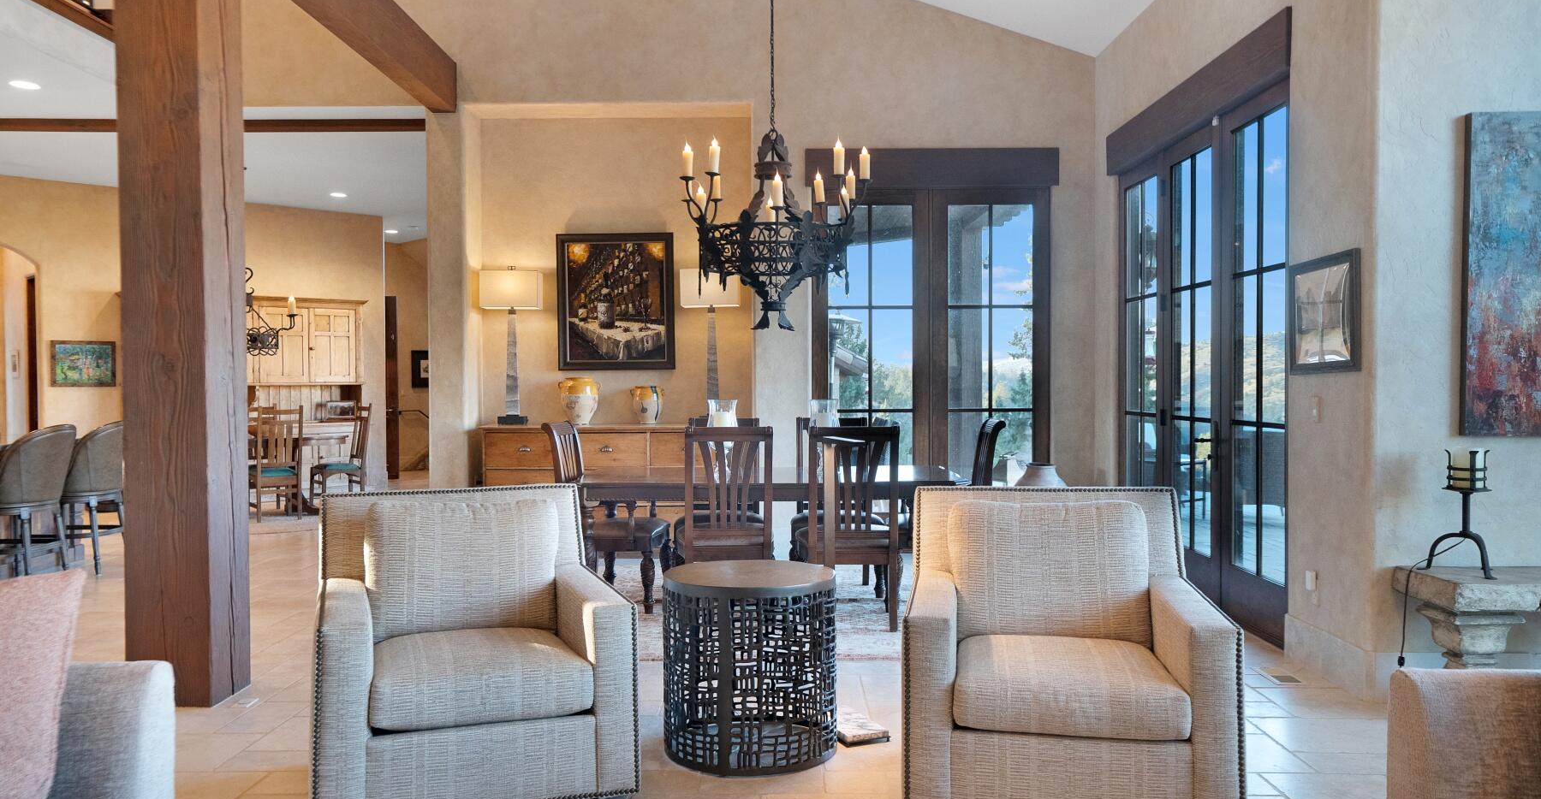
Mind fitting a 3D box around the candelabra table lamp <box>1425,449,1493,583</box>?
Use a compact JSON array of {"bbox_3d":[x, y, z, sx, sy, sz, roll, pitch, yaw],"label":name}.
[{"bbox_3d":[2.688,0.429,4.334,0.260,0.480,0.260,0,1,0],"label":"candelabra table lamp"}]

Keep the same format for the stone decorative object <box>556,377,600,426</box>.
[{"bbox_3d":[-1.435,0.019,8.328,0.315,0.353,0.285,0,1,0],"label":"stone decorative object"}]

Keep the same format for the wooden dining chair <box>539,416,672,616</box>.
[{"bbox_3d":[-0.938,0.664,6.484,0.670,1.050,0.540,0,1,7],"label":"wooden dining chair"}]

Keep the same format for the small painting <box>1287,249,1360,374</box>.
[{"bbox_3d":[2.372,-0.364,4.779,0.035,0.505,0.590,0,1,0],"label":"small painting"}]

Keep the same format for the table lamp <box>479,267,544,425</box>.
[{"bbox_3d":[-1.925,-0.400,8.320,0.430,1.179,0.200,0,1,0],"label":"table lamp"}]

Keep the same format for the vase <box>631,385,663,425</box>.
[{"bbox_3d":[-0.940,0.043,8.421,0.250,0.287,0.225,0,1,0],"label":"vase"}]

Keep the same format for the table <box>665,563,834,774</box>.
[{"bbox_3d":[-0.073,0.928,3.975,0.610,0.618,0.610,0,1,0],"label":"table"}]

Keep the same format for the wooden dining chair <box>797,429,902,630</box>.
[{"bbox_3d":[0.419,0.661,5.923,0.550,1.050,0.620,0,1,0],"label":"wooden dining chair"}]

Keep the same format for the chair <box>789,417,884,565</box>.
[{"bbox_3d":[0.390,0.647,6.840,0.530,1.055,0.560,0,1,0],"label":"chair"}]

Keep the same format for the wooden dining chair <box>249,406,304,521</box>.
[{"bbox_3d":[-4.665,0.593,10.479,0.470,1.060,0.520,-1,1,-34],"label":"wooden dining chair"}]

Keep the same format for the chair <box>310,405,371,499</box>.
[{"bbox_3d":[-4.133,0.579,10.689,0.510,1.060,0.450,-1,2,-41],"label":"chair"}]

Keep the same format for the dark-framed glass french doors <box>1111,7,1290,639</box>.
[{"bbox_3d":[2.330,-0.311,6.158,0.140,2.862,2.592,0,1,0],"label":"dark-framed glass french doors"}]

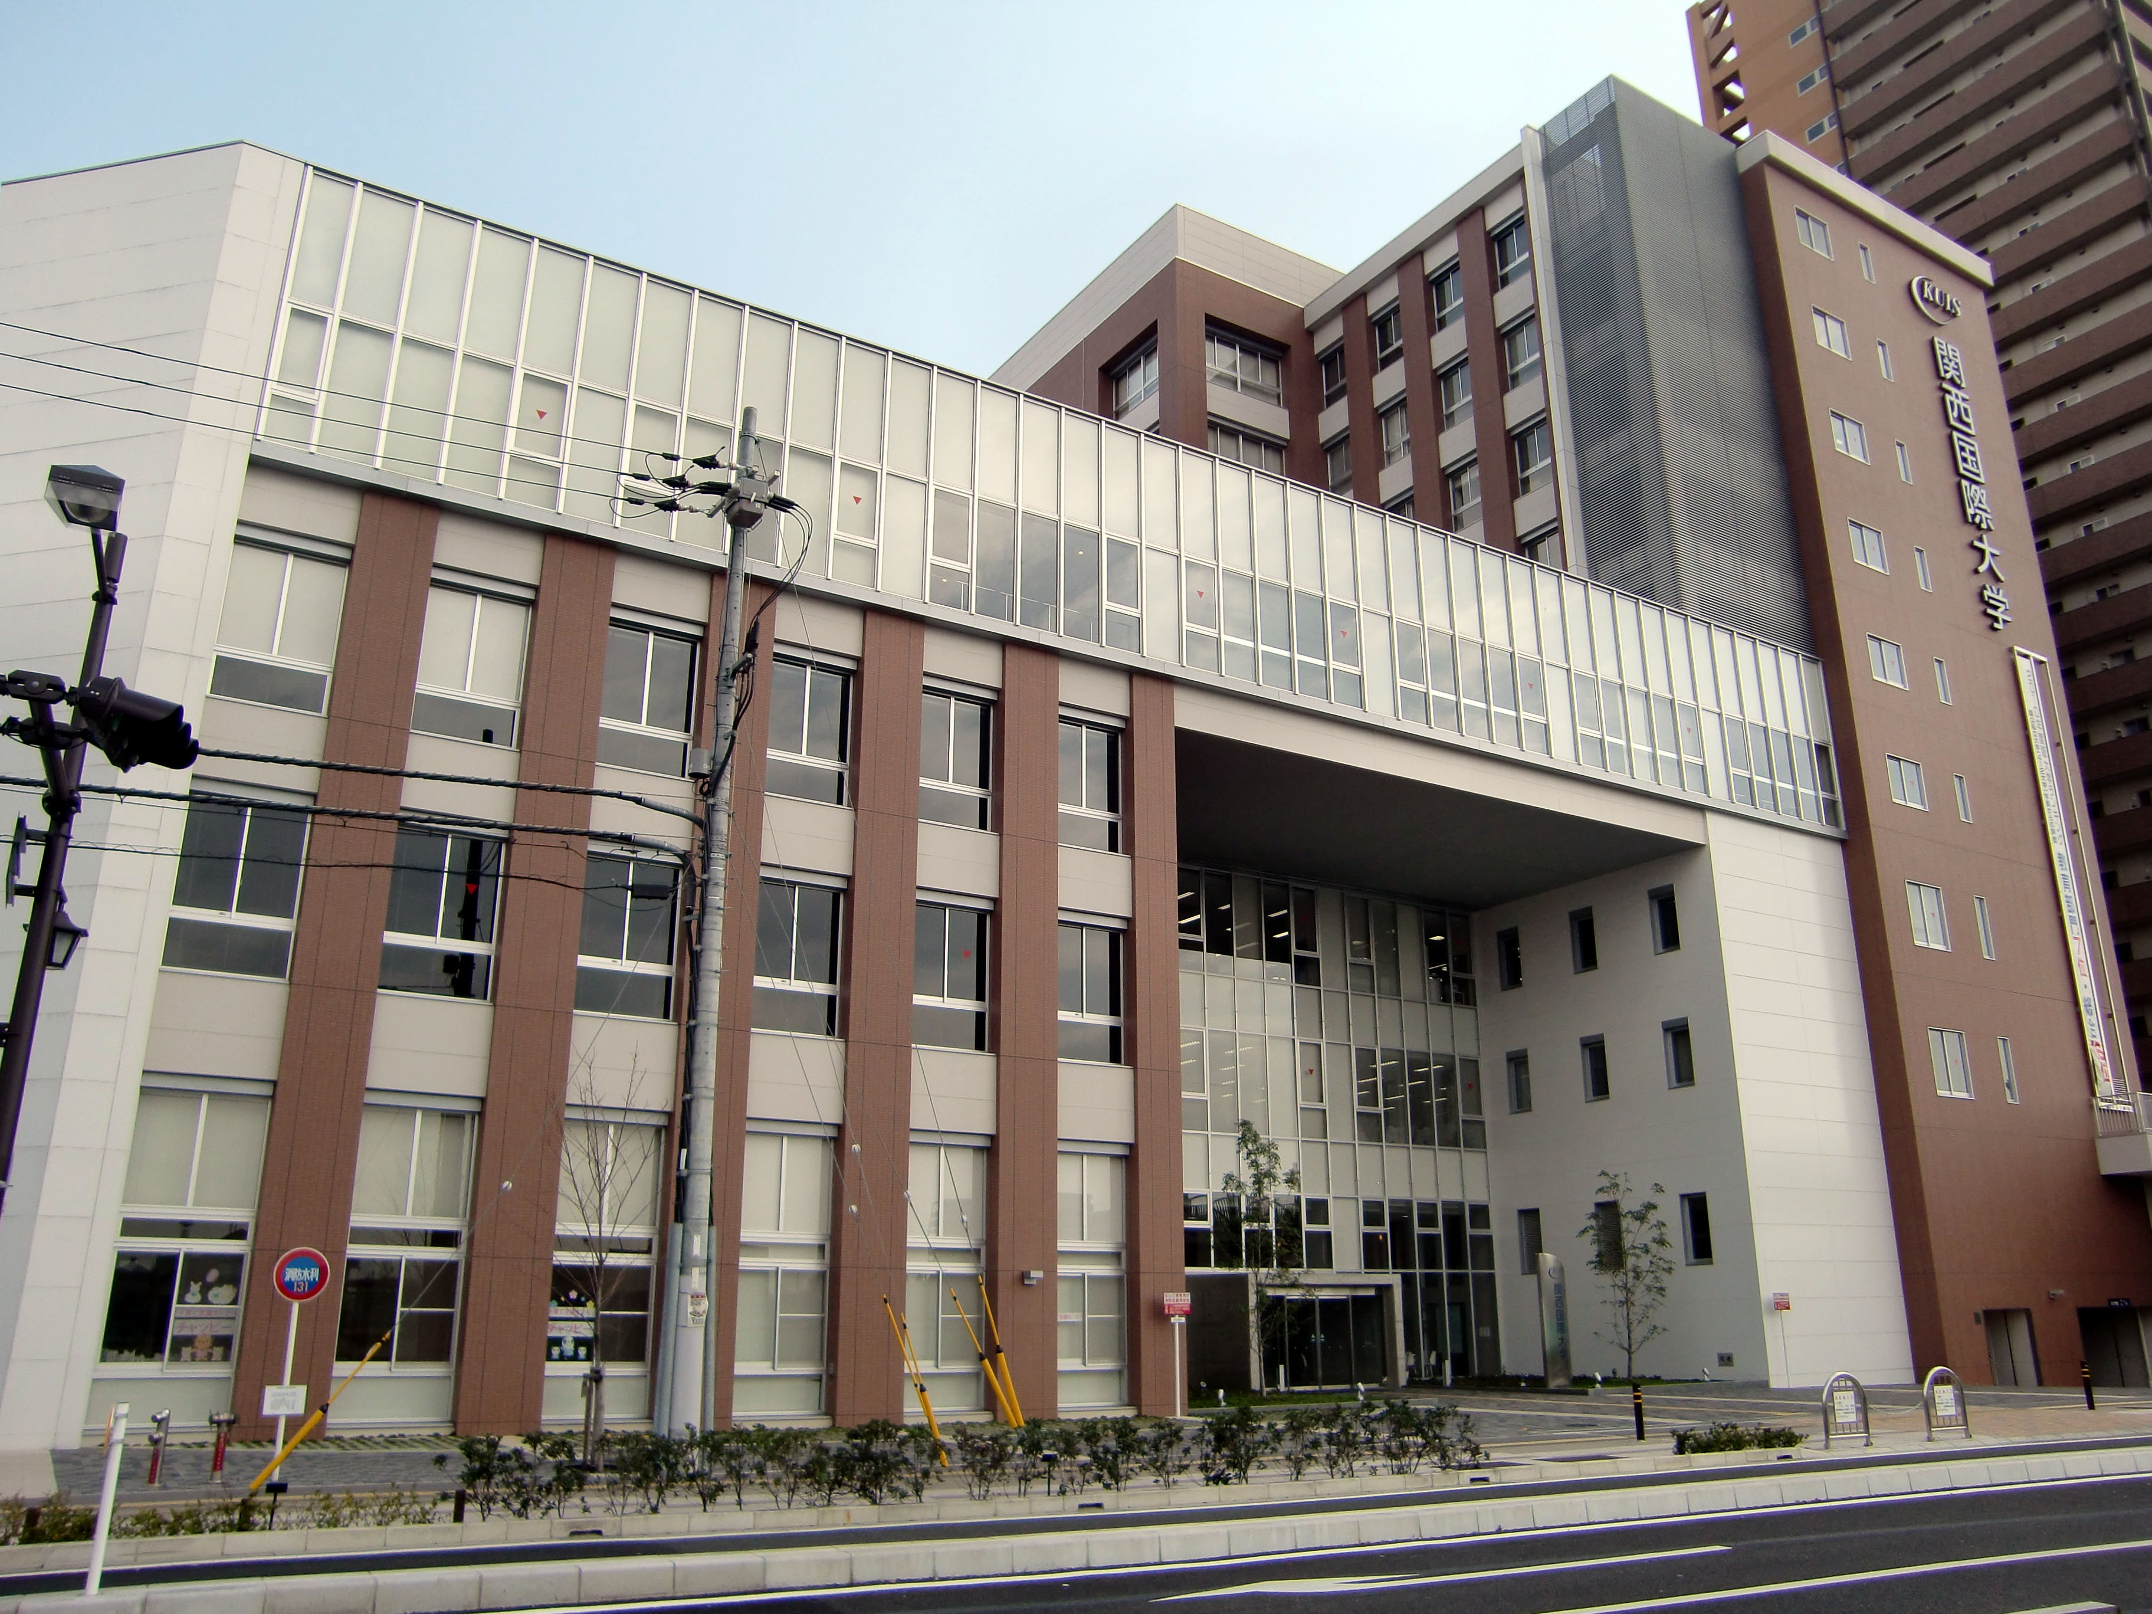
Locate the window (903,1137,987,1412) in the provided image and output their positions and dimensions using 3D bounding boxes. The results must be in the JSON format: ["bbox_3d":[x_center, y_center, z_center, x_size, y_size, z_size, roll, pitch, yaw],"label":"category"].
[{"bbox_3d":[-2.406,8.309,30.774,1.782,4.547,0.148,11,-20,-30],"label":"window"}]

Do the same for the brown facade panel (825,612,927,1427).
[{"bbox_3d":[-3.574,3.383,31.510,1.240,14.660,0.420,11,-21,-30],"label":"brown facade panel"}]

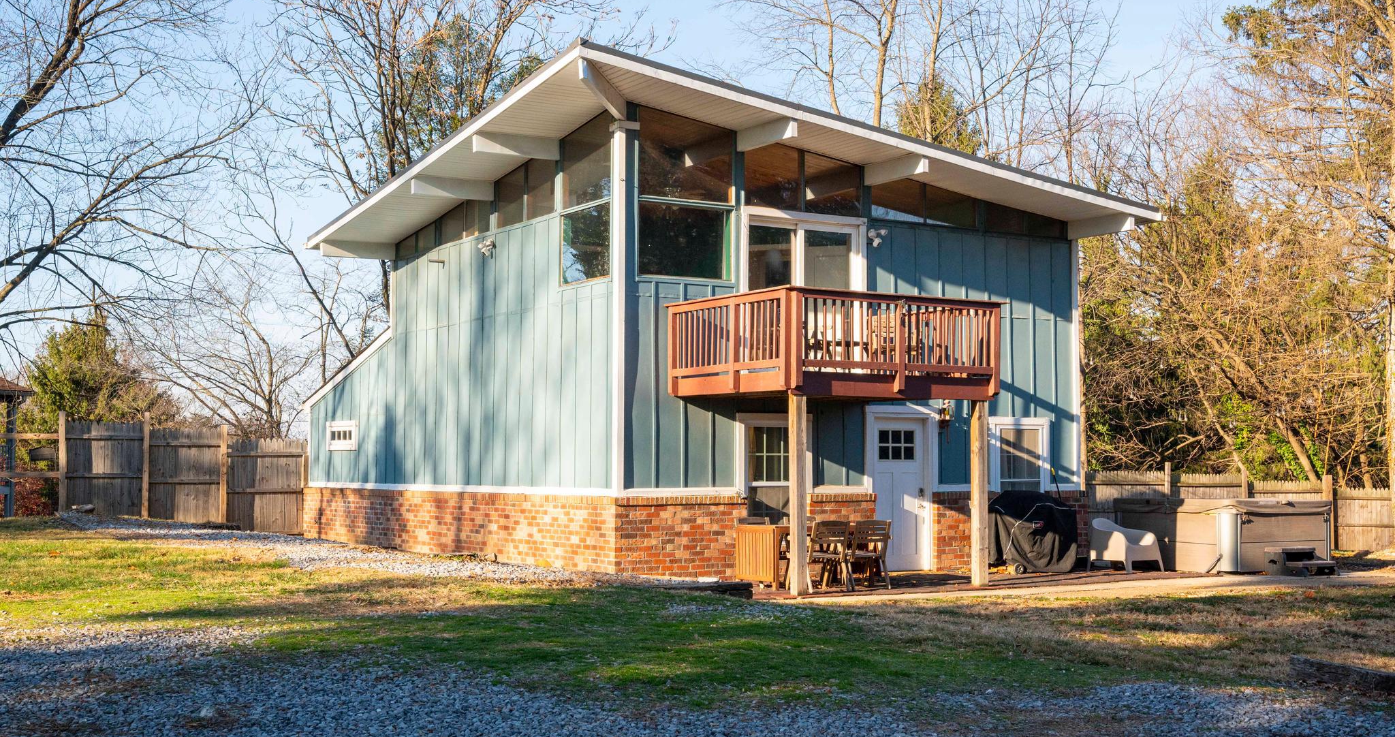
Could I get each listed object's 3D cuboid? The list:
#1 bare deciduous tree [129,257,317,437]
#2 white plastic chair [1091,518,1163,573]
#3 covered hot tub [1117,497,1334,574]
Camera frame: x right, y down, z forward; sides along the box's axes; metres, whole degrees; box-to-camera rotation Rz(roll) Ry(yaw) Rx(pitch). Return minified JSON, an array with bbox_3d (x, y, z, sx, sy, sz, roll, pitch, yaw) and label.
[{"bbox_3d":[-10.300,0.400,35.500,4.300,5.700,4.200,1,-4,-14],"label":"bare deciduous tree"},{"bbox_3d":[5.685,2.329,21.540,0.760,0.710,0.670,2,-4,-33],"label":"white plastic chair"},{"bbox_3d":[7.438,2.318,22.989,2.100,0.930,2.060,2,-4,-33],"label":"covered hot tub"}]

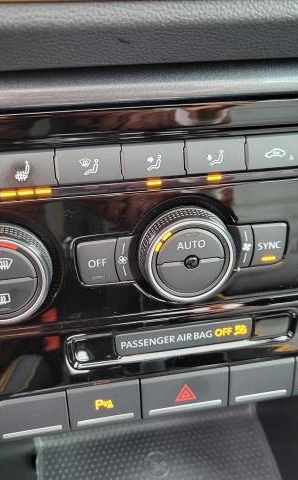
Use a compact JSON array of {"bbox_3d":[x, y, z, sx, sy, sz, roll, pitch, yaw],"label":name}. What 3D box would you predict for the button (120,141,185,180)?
[{"bbox_3d":[0.002,-0.029,0.176,0.023,0.013,0.006,-6,20,-9],"label":"button"}]

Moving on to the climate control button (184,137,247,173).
[{"bbox_3d":[0.024,-0.032,0.180,0.023,0.013,0.006,-6,20,-9],"label":"climate control button"}]

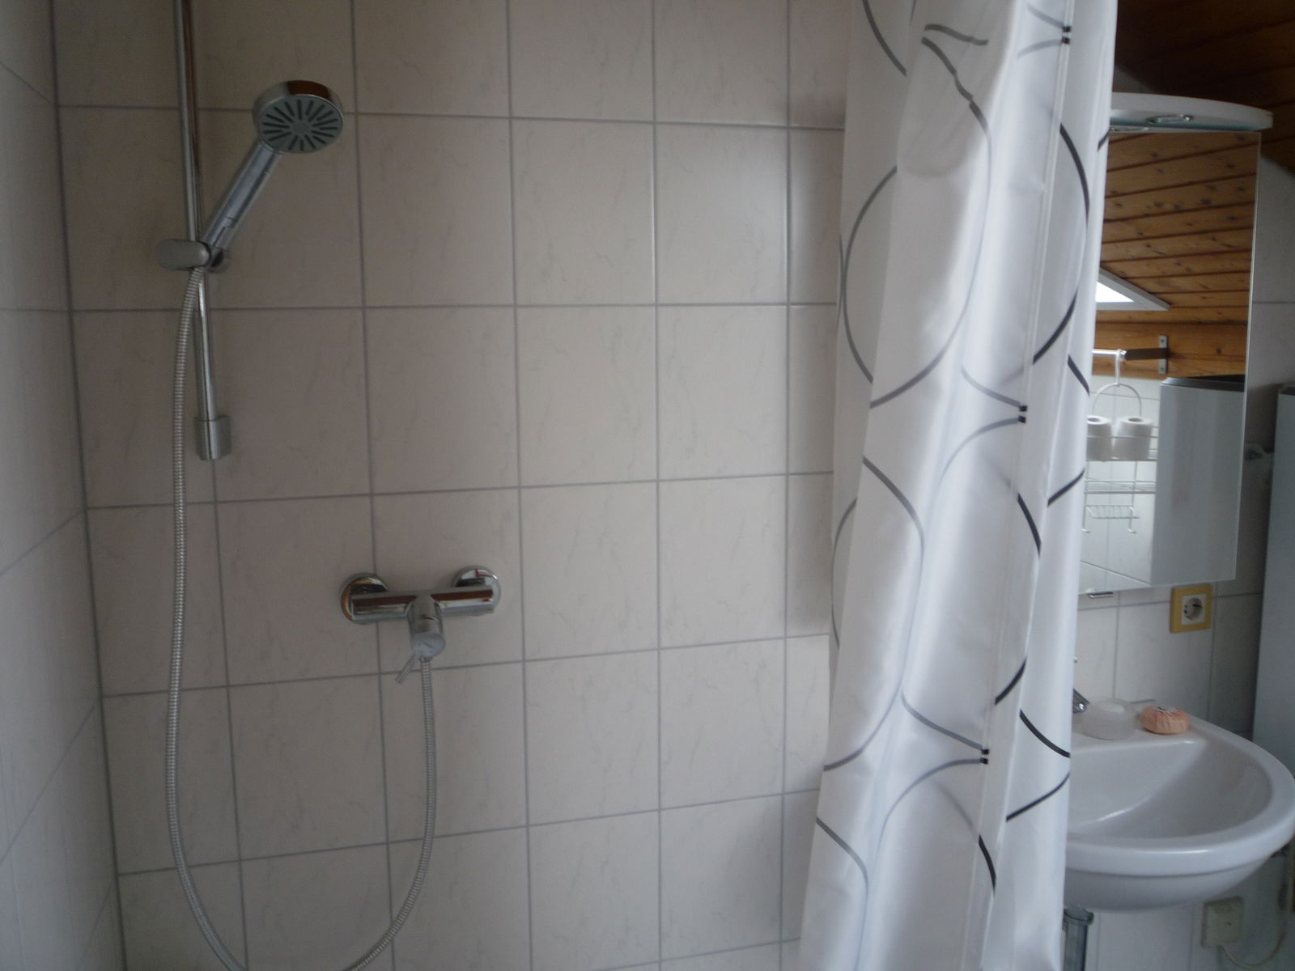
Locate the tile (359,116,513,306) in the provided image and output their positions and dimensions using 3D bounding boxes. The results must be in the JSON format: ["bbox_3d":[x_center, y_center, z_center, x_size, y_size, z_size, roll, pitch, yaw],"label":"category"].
[{"bbox_3d":[-0.281,-0.366,1.500,0.200,0.249,0.009,-3,8,-15],"label":"tile"}]

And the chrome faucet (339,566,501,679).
[{"bbox_3d":[-0.295,0.189,1.492,0.220,0.126,0.130,-3,9,-15],"label":"chrome faucet"}]

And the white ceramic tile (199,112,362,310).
[{"bbox_3d":[-0.476,-0.357,1.448,0.200,0.249,0.009,-3,8,-15],"label":"white ceramic tile"}]

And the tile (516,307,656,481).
[{"bbox_3d":[-0.084,-0.125,1.577,0.198,0.248,0.008,-3,8,-15],"label":"tile"}]

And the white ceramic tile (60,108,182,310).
[{"bbox_3d":[-0.650,-0.348,1.402,0.157,0.249,0.009,-3,8,-15],"label":"white ceramic tile"}]

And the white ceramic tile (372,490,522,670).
[{"bbox_3d":[-0.277,0.132,1.572,0.200,0.249,0.009,-3,8,-15],"label":"white ceramic tile"}]

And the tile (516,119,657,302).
[{"bbox_3d":[-0.086,-0.373,1.544,0.198,0.248,0.010,-3,9,-15],"label":"tile"}]

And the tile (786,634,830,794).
[{"bbox_3d":[0.306,0.350,1.759,0.198,0.248,0.010,-3,9,-15],"label":"tile"}]

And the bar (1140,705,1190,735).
[{"bbox_3d":[0.842,0.381,1.825,0.081,0.036,0.068,3,9,25],"label":"bar"}]

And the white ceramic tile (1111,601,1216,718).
[{"bbox_3d":[0.878,0.320,1.919,0.198,0.248,0.008,-3,8,-15],"label":"white ceramic tile"}]

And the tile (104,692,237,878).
[{"bbox_3d":[-0.632,0.393,1.495,0.156,0.248,0.008,-3,8,-15],"label":"tile"}]

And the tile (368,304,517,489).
[{"bbox_3d":[-0.279,-0.117,1.536,0.200,0.249,0.009,-3,8,-15],"label":"tile"}]

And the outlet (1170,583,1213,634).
[{"bbox_3d":[0.923,0.209,1.904,0.080,0.080,0.011,-3,9,-15],"label":"outlet"}]

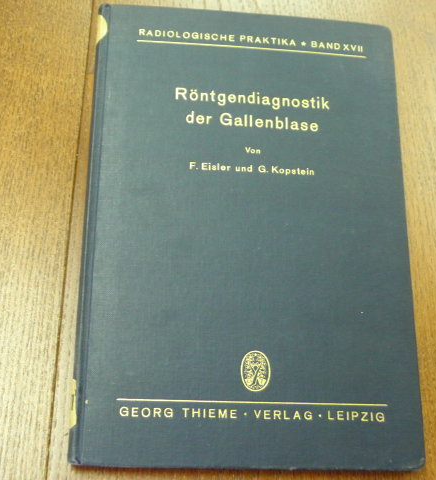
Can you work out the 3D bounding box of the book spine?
[{"bbox_3d":[-0.062,-0.013,0.368,0.009,0.013,0.243,3,72,-6],"label":"book spine"}]

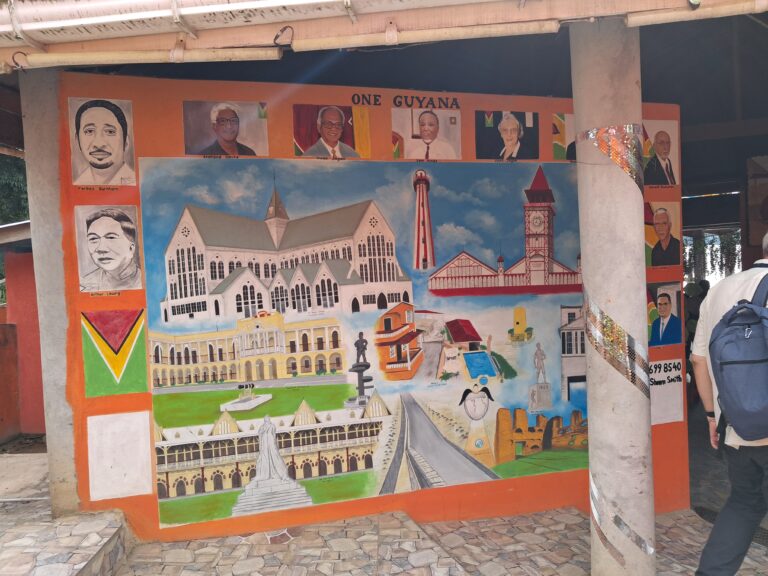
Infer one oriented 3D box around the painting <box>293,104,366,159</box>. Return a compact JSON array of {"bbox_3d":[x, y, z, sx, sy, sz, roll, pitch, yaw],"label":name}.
[{"bbox_3d":[-0.272,-0.832,3.189,0.408,0.271,0.025,-3,2,-16],"label":"painting"}]

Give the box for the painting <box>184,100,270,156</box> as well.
[{"bbox_3d":[-0.796,-0.806,3.038,0.413,0.266,0.025,-3,2,-16],"label":"painting"}]

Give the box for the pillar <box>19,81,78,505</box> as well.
[{"bbox_3d":[-1.575,0.008,2.917,0.186,2.180,0.200,-3,2,-16],"label":"pillar"}]

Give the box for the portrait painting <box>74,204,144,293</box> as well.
[{"bbox_3d":[-1.327,-0.192,2.893,0.278,0.409,0.025,-3,2,-16],"label":"portrait painting"}]

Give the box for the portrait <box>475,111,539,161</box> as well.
[{"bbox_3d":[0.720,-0.882,3.475,0.407,0.273,0.025,-3,2,-16],"label":"portrait"}]

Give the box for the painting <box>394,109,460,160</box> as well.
[{"bbox_3d":[0.243,-0.851,3.338,0.405,0.273,0.025,-3,2,-16],"label":"painting"}]

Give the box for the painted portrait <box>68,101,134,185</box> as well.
[{"bbox_3d":[-1.350,-0.699,2.879,0.279,0.413,0.025,-3,2,-16],"label":"painted portrait"}]

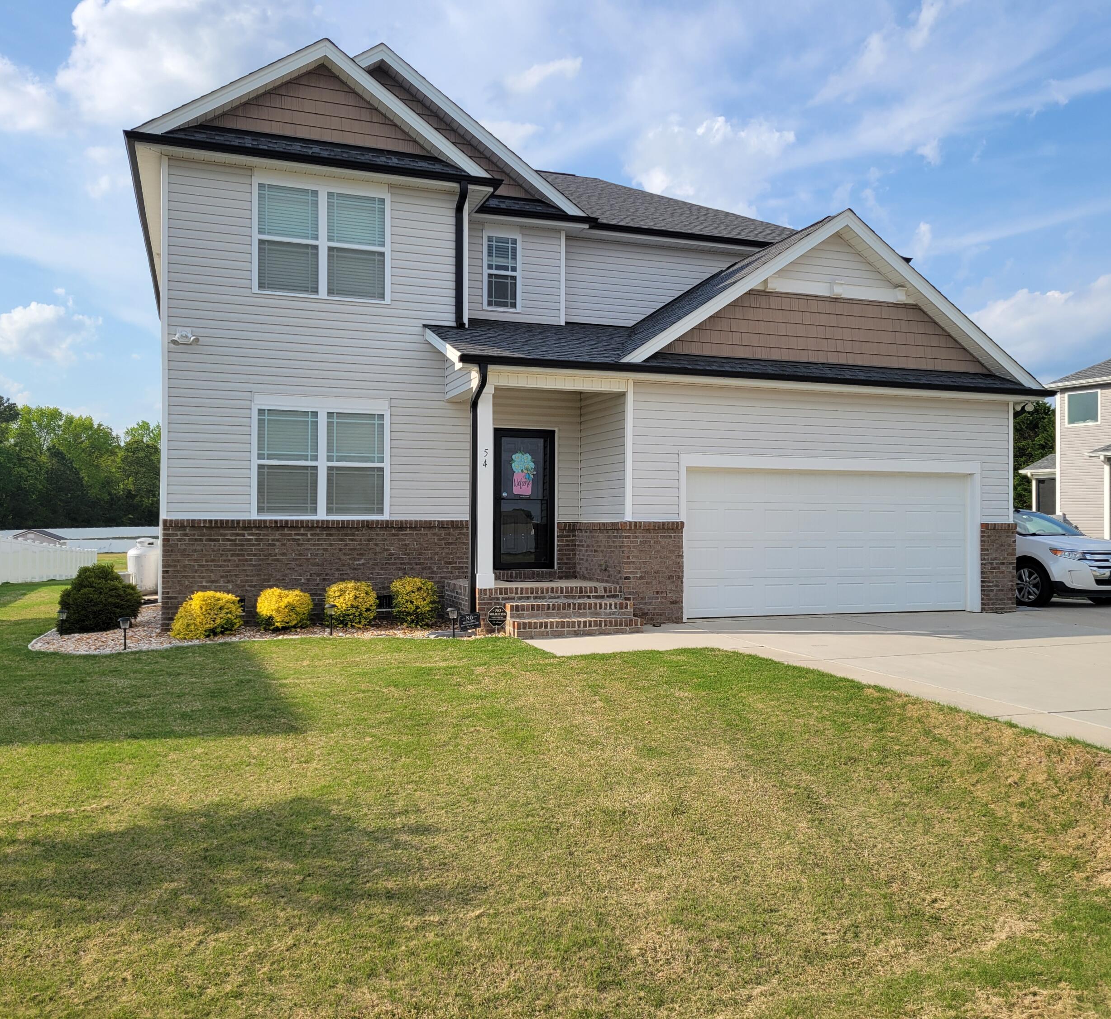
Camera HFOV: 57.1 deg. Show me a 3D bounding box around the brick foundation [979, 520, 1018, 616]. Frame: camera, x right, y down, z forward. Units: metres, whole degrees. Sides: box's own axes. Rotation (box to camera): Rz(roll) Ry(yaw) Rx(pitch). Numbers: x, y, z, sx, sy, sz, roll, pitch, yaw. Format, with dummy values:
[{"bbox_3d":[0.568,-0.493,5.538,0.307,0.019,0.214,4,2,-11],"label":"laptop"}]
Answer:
[{"bbox_3d":[6.689,0.908,15.844,0.690,1.370,0.550,0,-1,-19],"label":"brick foundation"}]

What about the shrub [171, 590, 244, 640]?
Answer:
[{"bbox_3d":[-4.302,1.308,12.570,0.837,0.608,0.795,0,-1,-19],"label":"shrub"}]

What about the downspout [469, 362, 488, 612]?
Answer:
[{"bbox_3d":[-0.970,-0.241,12.761,0.155,3.160,0.420,1,-1,-19],"label":"downspout"}]

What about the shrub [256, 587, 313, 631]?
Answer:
[{"bbox_3d":[-3.486,1.276,13.119,0.698,0.567,0.663,0,-1,-19],"label":"shrub"}]

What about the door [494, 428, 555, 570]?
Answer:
[{"bbox_3d":[-0.446,-0.147,14.933,0.950,2.055,0.080,1,-1,-19],"label":"door"}]

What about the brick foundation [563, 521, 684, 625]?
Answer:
[{"bbox_3d":[0.941,0.857,14.440,1.110,1.365,1.760,1,-1,-19],"label":"brick foundation"}]

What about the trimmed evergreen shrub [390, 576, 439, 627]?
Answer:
[{"bbox_3d":[-1.899,1.230,13.672,0.635,0.676,0.603,0,-1,-19],"label":"trimmed evergreen shrub"}]

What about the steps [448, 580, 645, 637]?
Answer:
[{"bbox_3d":[-0.203,1.297,13.658,1.980,0.580,2.540,0,-1,-19],"label":"steps"}]

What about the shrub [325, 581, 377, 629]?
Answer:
[{"bbox_3d":[-2.689,1.247,13.397,0.656,0.635,0.623,0,-1,-19],"label":"shrub"}]

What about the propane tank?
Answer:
[{"bbox_3d":[-8.965,1.269,22.300,0.750,1.290,0.750,1,-1,-19],"label":"propane tank"}]

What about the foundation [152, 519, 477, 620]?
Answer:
[{"bbox_3d":[-3.181,0.859,13.887,4.060,1.440,0.220,1,-1,-19],"label":"foundation"}]

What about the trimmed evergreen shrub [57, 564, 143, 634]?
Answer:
[{"bbox_3d":[-6.031,1.180,13.500,1.100,0.940,1.100,1,-1,-19],"label":"trimmed evergreen shrub"}]

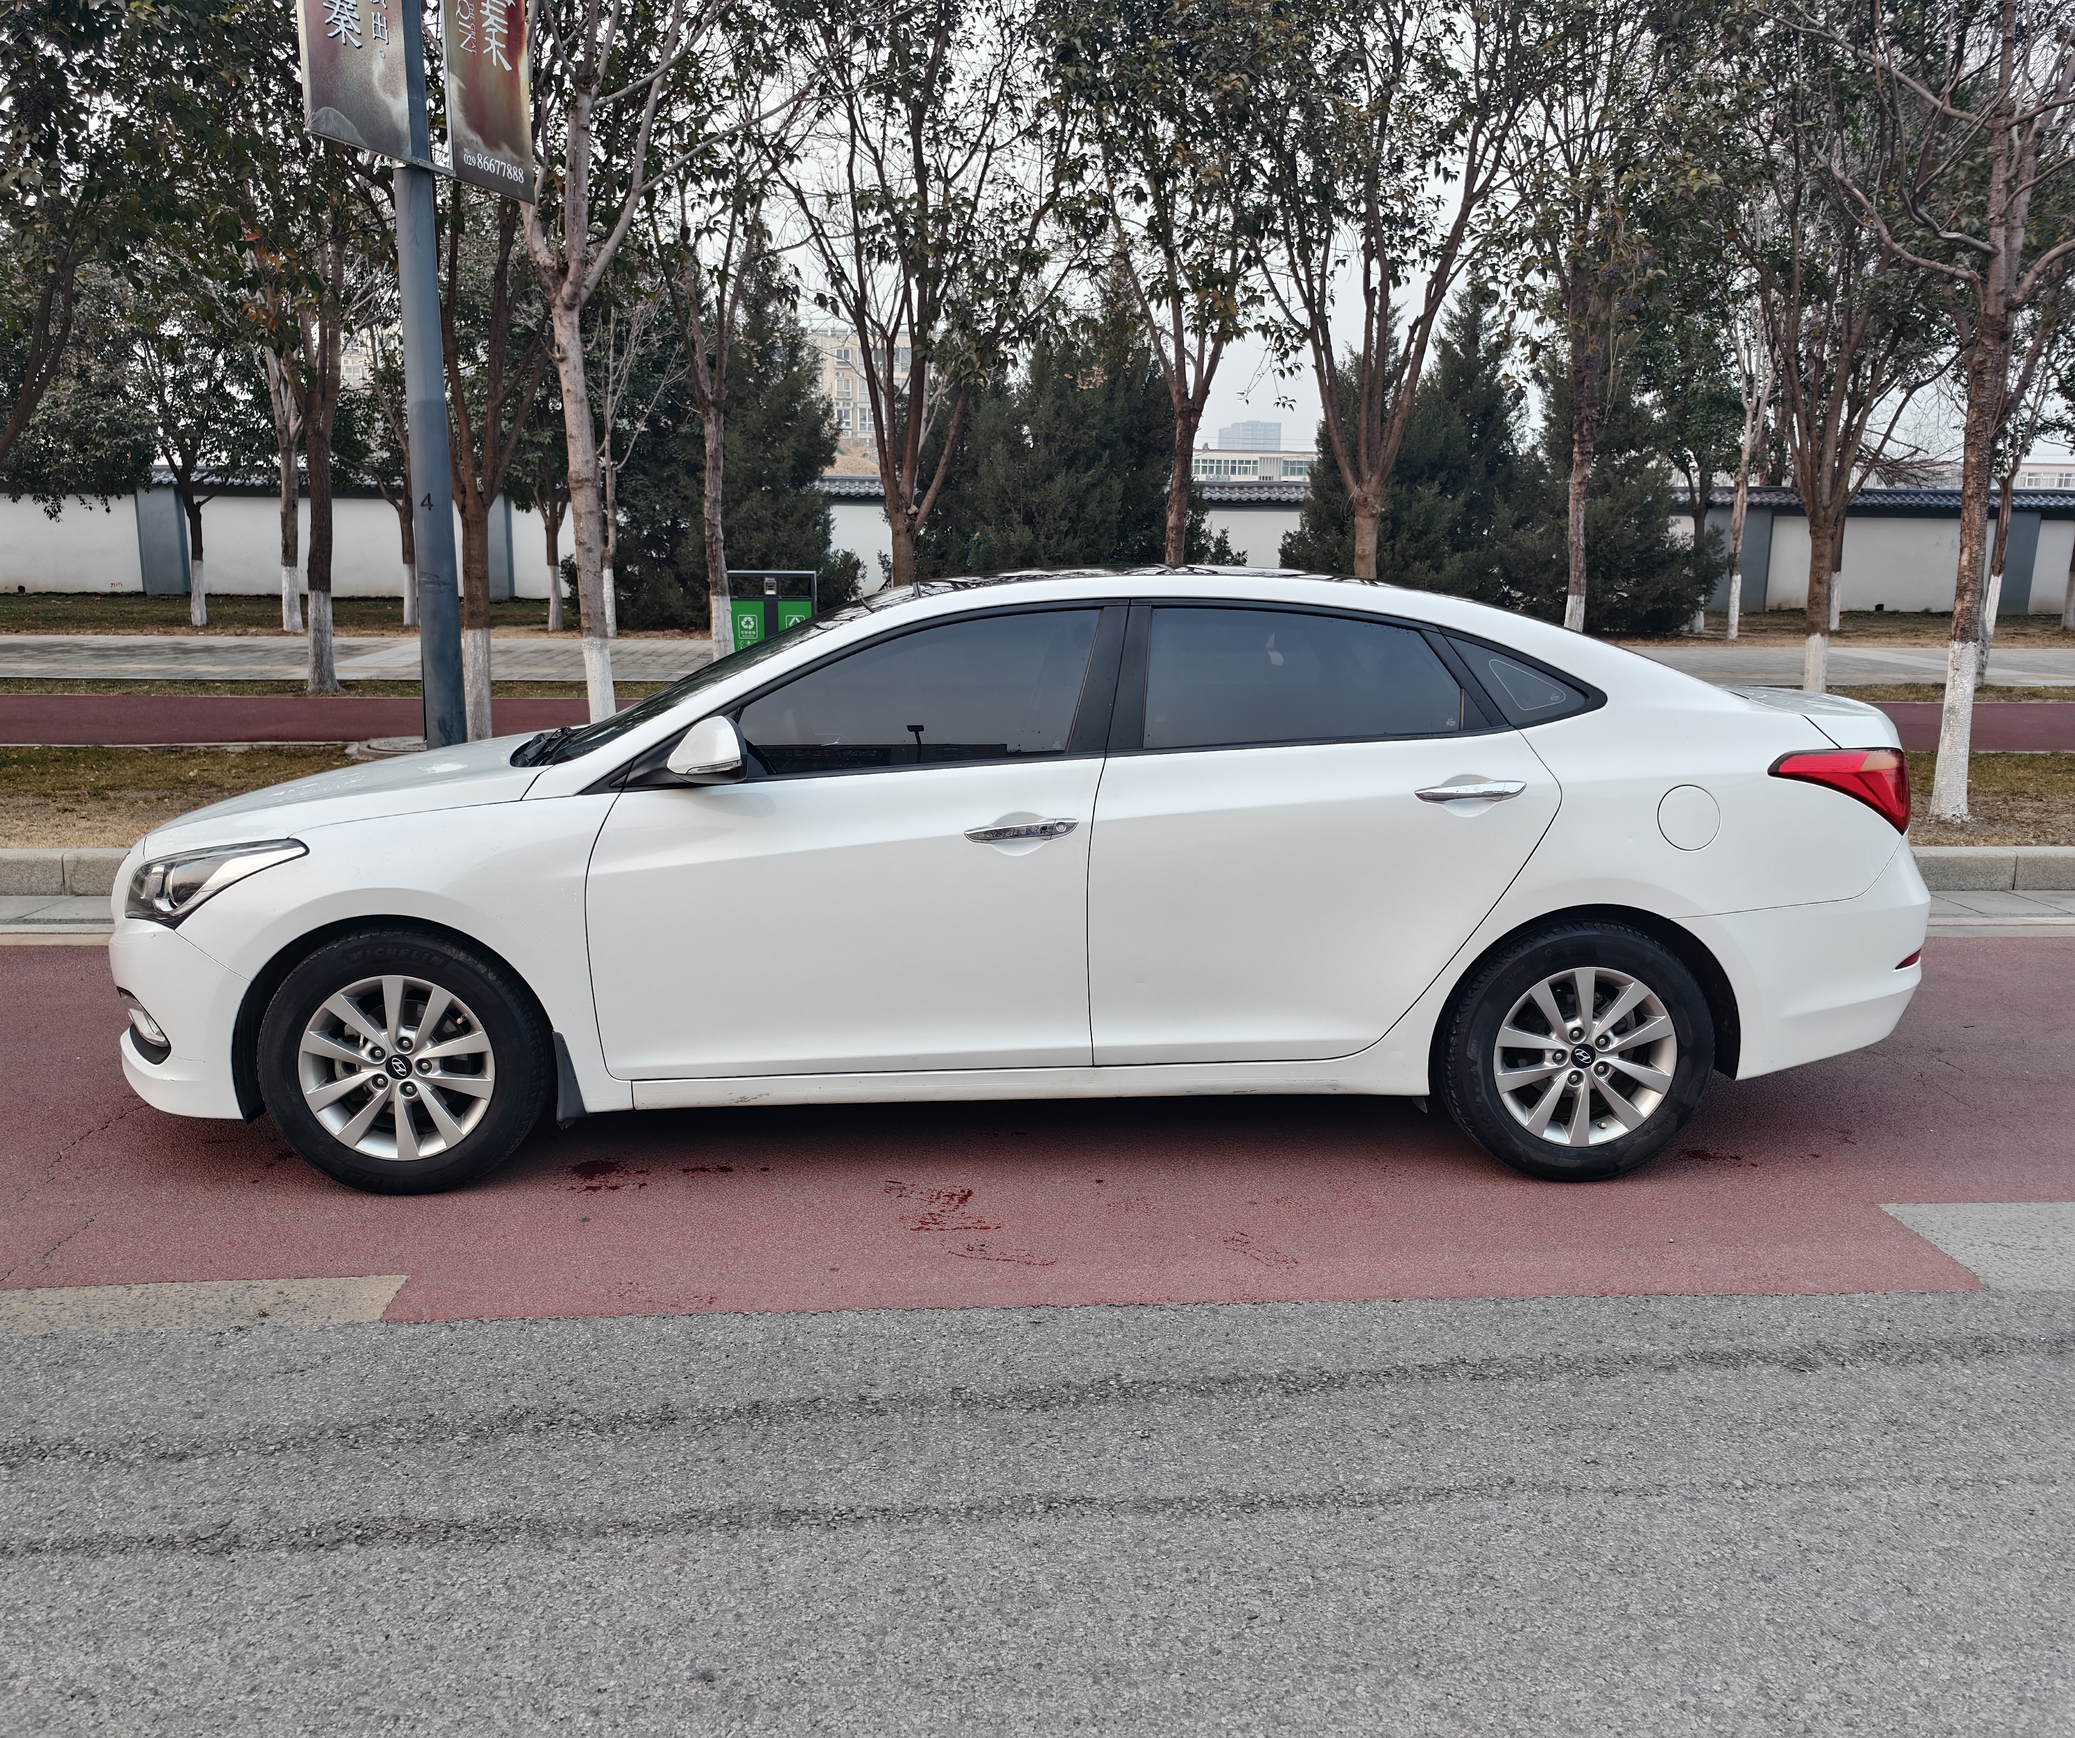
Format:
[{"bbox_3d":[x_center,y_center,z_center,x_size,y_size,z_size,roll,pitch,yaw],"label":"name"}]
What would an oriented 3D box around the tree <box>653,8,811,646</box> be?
[{"bbox_3d":[-2.428,-3.973,12.384,1.250,5.180,1.250,0,12,-3],"label":"tree"}]

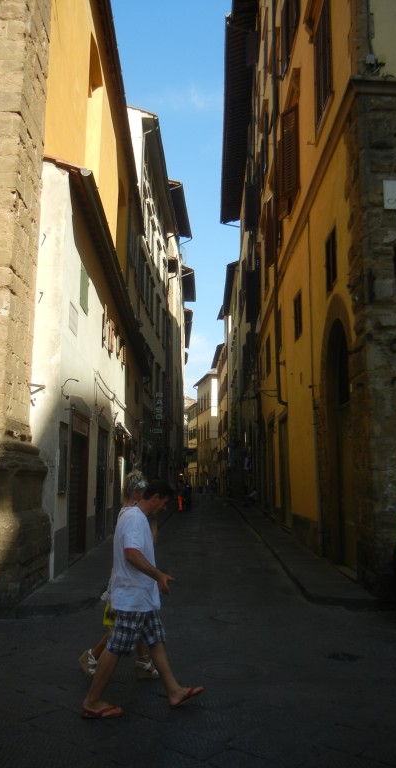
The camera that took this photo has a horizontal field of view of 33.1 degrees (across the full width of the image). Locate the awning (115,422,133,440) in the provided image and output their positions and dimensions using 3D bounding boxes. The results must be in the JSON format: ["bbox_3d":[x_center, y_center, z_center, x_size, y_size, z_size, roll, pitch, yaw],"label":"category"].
[{"bbox_3d":[-2.328,1.484,20.800,0.550,0.550,1.700,0,-9,0],"label":"awning"}]

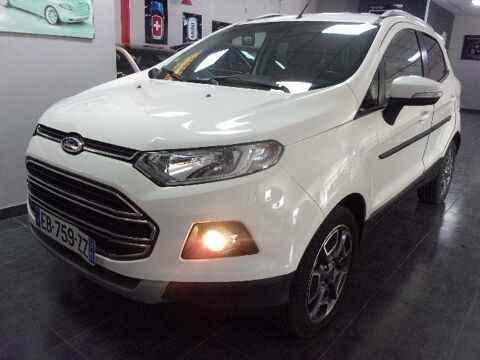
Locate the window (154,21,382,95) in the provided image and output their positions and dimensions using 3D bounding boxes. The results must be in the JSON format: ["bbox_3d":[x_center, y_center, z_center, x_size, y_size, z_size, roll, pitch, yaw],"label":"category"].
[{"bbox_3d":[0.140,-0.814,2.496,1.400,0.110,0.890,15,52,36],"label":"window"}]

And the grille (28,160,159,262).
[{"bbox_3d":[-0.719,0.076,1.666,1.000,0.360,0.140,15,16,36],"label":"grille"}]

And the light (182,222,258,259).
[{"bbox_3d":[-0.077,0.213,1.420,0.290,0.150,0.140,5,17,9],"label":"light"}]

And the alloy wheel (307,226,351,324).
[{"bbox_3d":[0.369,0.424,1.869,0.170,0.465,0.465,15,21,36],"label":"alloy wheel"}]

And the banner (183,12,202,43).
[{"bbox_3d":[-0.889,-2.829,7.300,0.020,0.617,0.521,15,21,36],"label":"banner"}]

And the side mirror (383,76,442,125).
[{"bbox_3d":[0.945,-0.423,2.097,0.240,0.235,0.200,15,21,36],"label":"side mirror"}]

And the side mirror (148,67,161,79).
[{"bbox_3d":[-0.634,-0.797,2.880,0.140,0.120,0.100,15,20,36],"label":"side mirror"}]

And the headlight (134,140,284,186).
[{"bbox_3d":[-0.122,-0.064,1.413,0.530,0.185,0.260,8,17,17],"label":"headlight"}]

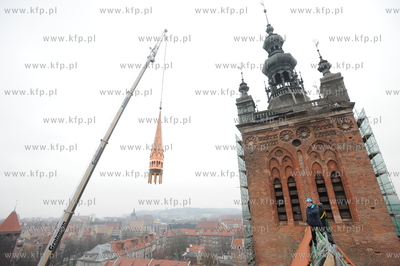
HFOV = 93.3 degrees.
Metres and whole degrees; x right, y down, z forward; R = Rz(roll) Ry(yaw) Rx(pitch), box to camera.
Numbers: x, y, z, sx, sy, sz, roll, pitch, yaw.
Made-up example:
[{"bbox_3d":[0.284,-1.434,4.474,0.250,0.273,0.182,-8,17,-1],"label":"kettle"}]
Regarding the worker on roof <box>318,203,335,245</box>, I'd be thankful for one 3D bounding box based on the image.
[{"bbox_3d":[5.740,4.130,8.560,0.570,1.680,0.570,-20,-30,38],"label":"worker on roof"}]

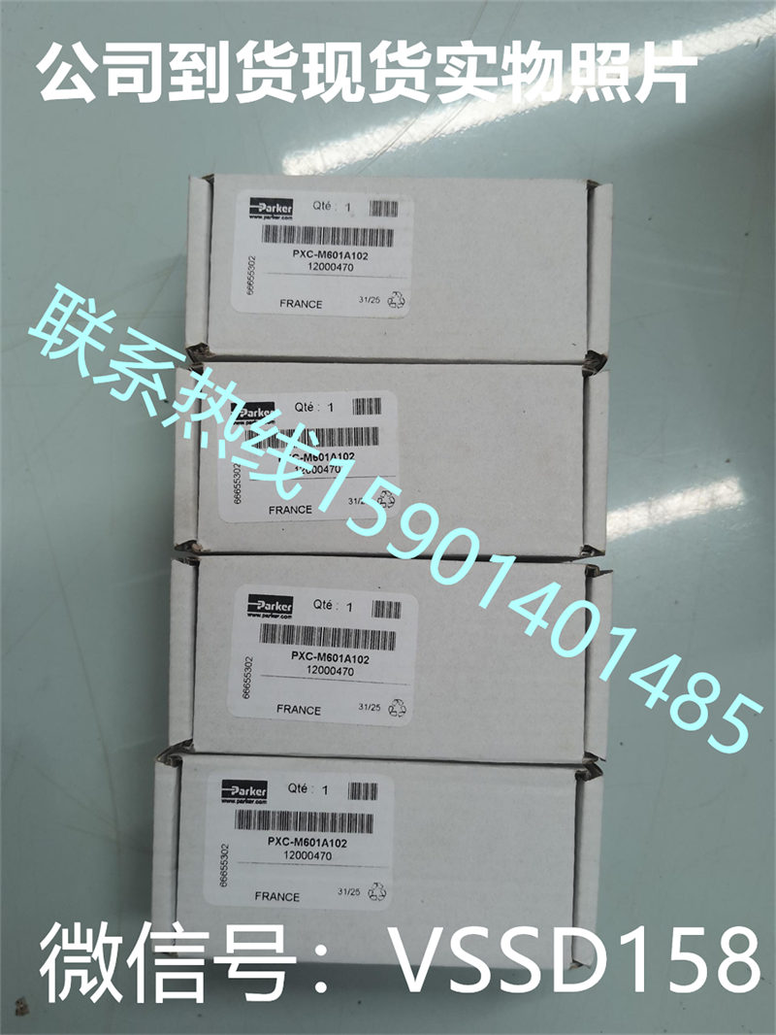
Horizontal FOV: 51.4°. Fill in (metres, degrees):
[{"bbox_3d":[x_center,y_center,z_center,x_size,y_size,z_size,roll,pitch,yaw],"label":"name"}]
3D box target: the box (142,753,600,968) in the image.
[{"bbox_3d":[-0.004,0.129,0.322,0.166,0.046,0.073,2,86,0],"label":"box"}]

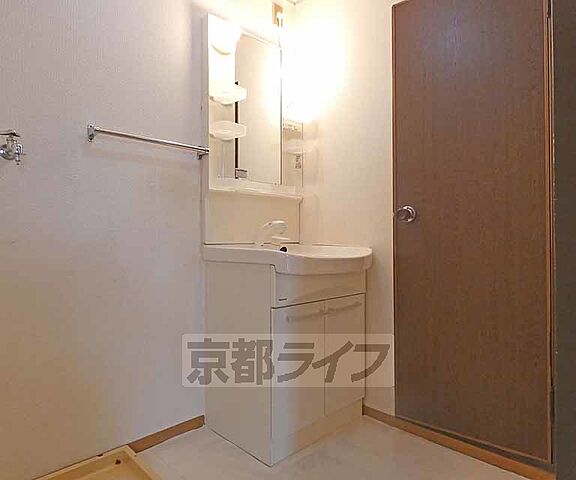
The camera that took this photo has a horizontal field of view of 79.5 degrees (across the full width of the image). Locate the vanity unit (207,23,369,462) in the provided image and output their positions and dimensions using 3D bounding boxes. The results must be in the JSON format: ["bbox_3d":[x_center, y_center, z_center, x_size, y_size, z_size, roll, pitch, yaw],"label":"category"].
[{"bbox_3d":[0.019,-0.089,1.589,0.595,1.850,0.515,0,-1,-44],"label":"vanity unit"}]

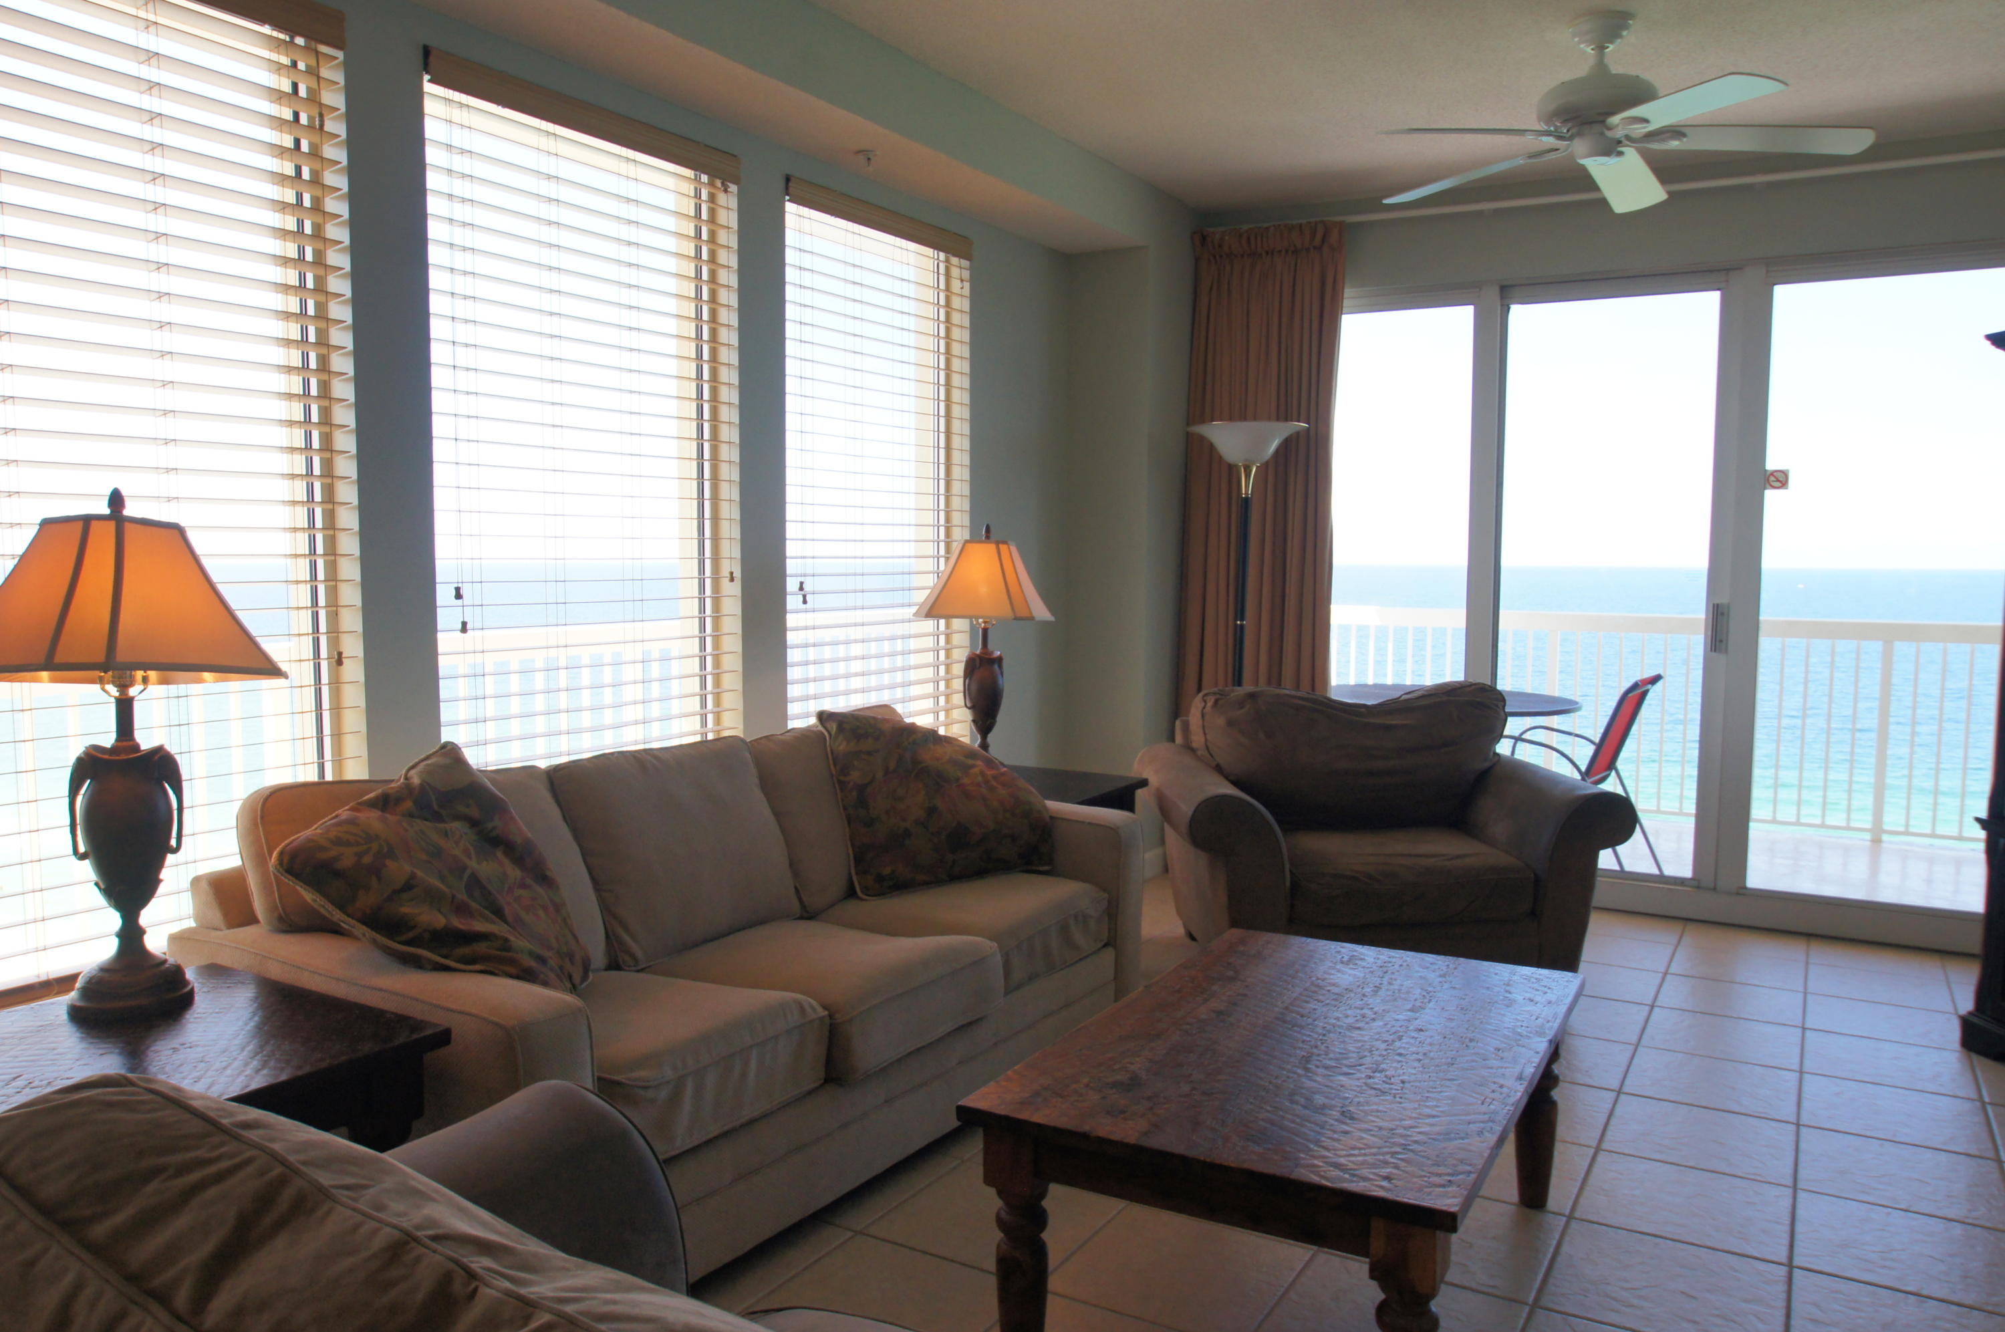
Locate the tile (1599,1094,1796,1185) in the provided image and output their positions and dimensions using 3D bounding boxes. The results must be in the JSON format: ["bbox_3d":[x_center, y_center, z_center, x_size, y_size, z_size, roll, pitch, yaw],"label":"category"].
[{"bbox_3d":[1.669,1.127,3.191,0.392,0.010,0.392,3,5,32],"label":"tile"}]

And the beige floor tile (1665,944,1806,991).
[{"bbox_3d":[2.502,1.030,4.540,0.392,0.010,0.392,3,5,32],"label":"beige floor tile"}]

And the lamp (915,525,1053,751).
[{"bbox_3d":[-0.048,-0.034,4.065,0.380,0.786,0.380,1,4,15],"label":"lamp"}]

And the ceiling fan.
[{"bbox_3d":[1.640,-1.554,3.649,1.350,0.405,1.310,2,5,32],"label":"ceiling fan"}]

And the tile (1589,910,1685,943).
[{"bbox_3d":[2.372,0.989,5.085,0.392,0.010,0.392,3,5,32],"label":"tile"}]

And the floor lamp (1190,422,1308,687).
[{"bbox_3d":[0.936,0.011,5.251,0.460,1.908,0.460,3,5,32],"label":"floor lamp"}]

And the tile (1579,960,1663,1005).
[{"bbox_3d":[1.786,0.954,4.031,0.358,0.012,0.354,2,5,32],"label":"tile"}]

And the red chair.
[{"bbox_3d":[2.329,0.492,5.406,0.660,0.880,0.560,3,5,36],"label":"red chair"}]

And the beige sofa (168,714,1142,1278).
[{"bbox_3d":[-0.580,0.653,3.208,0.980,0.920,2.100,3,5,33],"label":"beige sofa"}]

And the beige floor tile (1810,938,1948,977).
[{"bbox_3d":[3.049,1.022,4.669,0.392,0.010,0.392,3,5,32],"label":"beige floor tile"}]

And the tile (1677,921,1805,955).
[{"bbox_3d":[2.711,1.006,4.877,0.392,0.010,0.392,3,5,32],"label":"tile"}]

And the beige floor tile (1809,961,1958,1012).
[{"bbox_3d":[2.595,0.955,3.954,0.358,0.012,0.354,2,5,32],"label":"beige floor tile"}]

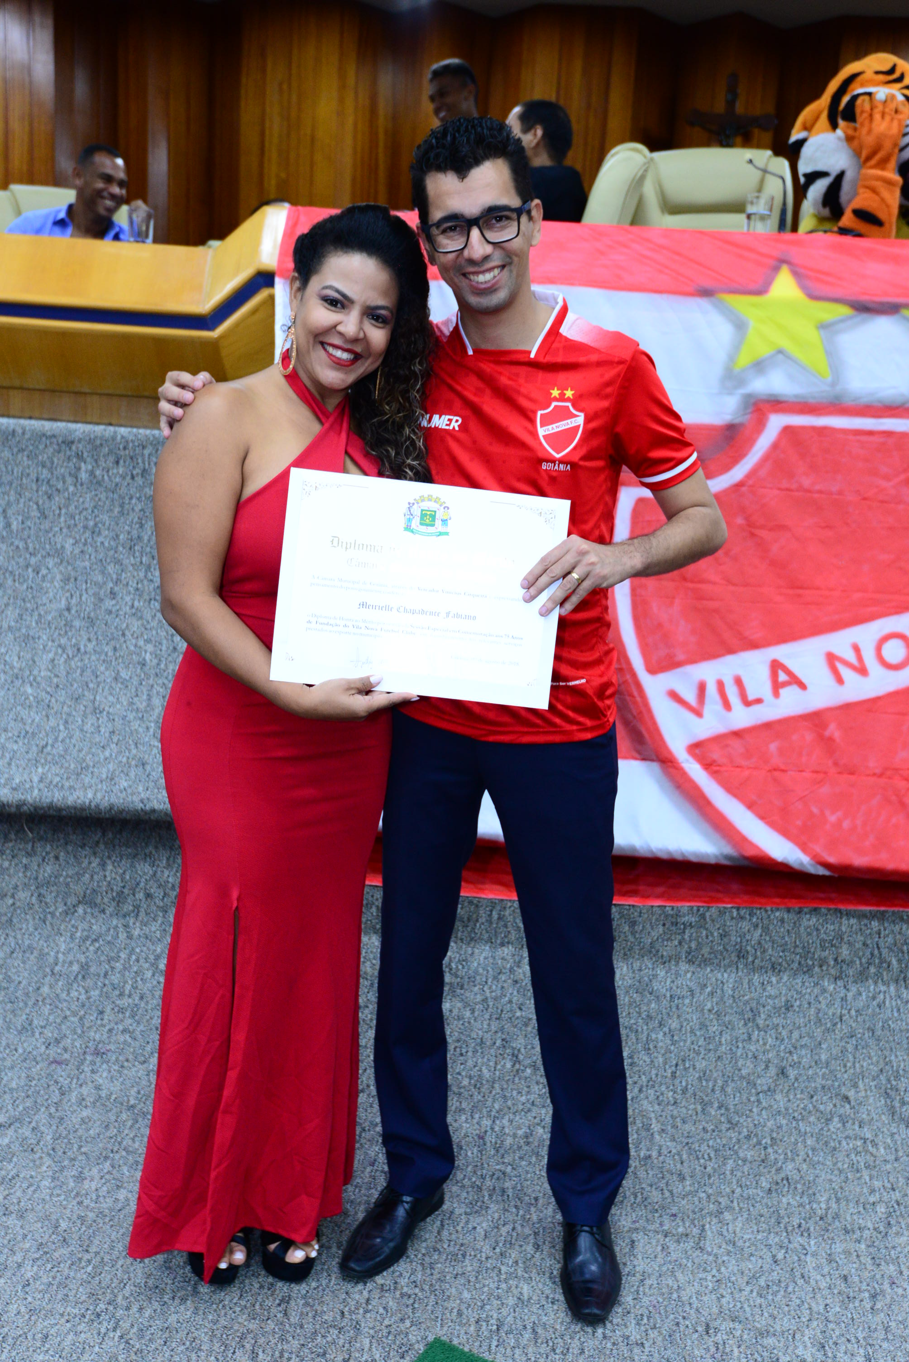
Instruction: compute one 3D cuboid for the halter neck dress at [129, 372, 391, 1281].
[{"bbox_3d":[-0.294,0.246,2.007,0.410,1.410,0.360,0,12,-18],"label":"halter neck dress"}]

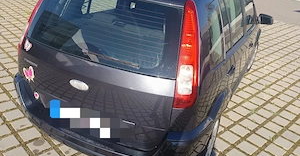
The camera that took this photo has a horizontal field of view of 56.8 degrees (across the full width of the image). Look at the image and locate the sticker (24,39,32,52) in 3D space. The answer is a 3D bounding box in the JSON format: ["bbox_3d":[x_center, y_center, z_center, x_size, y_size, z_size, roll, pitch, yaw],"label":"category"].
[{"bbox_3d":[-0.910,-0.238,2.079,0.080,0.100,0.010,21,12,28],"label":"sticker"}]

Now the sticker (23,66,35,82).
[{"bbox_3d":[-0.943,-0.030,2.159,0.105,0.125,0.010,21,22,28],"label":"sticker"}]

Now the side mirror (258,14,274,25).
[{"bbox_3d":[1.367,-0.675,3.259,0.175,0.120,0.110,17,28,21],"label":"side mirror"}]

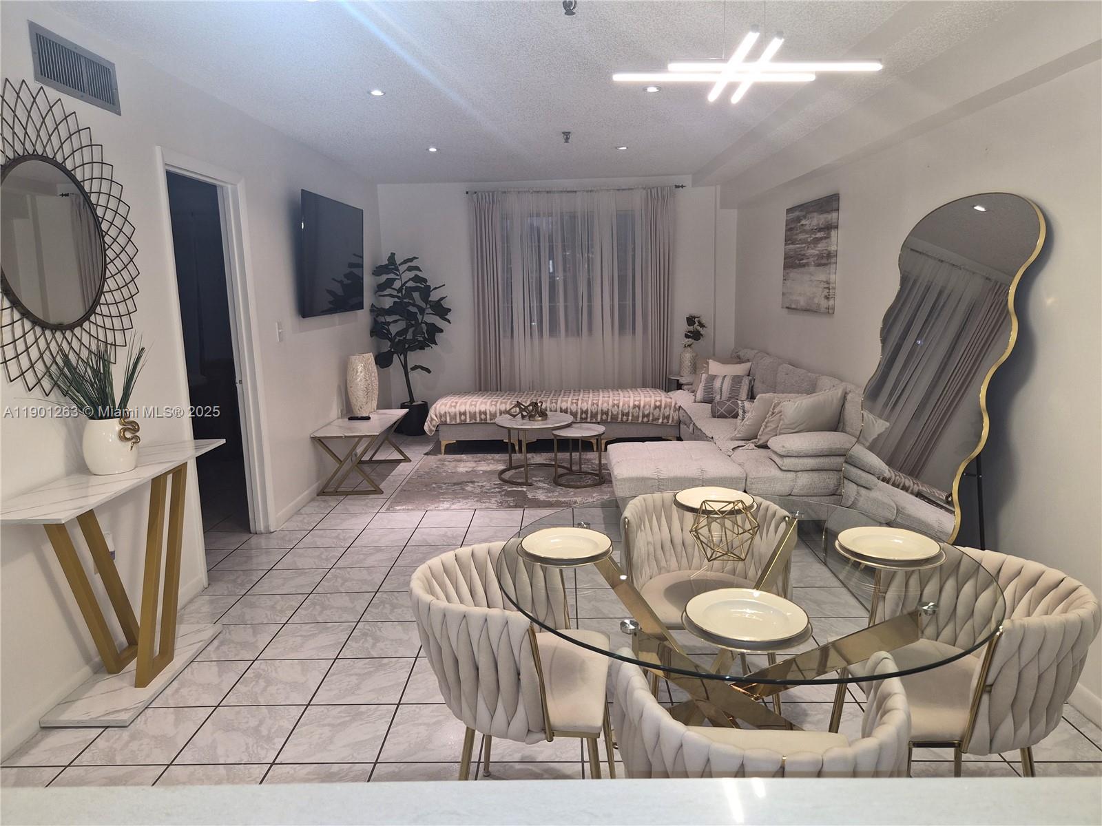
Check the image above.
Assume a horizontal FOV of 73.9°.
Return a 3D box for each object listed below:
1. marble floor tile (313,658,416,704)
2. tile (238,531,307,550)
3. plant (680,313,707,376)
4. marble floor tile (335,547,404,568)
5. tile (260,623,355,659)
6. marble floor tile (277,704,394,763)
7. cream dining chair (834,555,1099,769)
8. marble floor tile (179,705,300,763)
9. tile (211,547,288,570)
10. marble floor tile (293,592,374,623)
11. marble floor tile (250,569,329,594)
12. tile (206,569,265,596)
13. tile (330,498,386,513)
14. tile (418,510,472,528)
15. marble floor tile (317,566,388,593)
[{"bbox_3d":[-0.699,1.017,2.772,0.322,0.010,0.322,-1,10,1],"label":"marble floor tile"},{"bbox_3d":[-1.618,0.752,4.319,0.314,0.013,0.314,-1,10,1],"label":"tile"},{"bbox_3d":[1.366,-0.650,7.041,0.250,0.592,0.220,-1,10,1],"label":"plant"},{"bbox_3d":[-0.984,0.791,3.990,0.314,0.013,0.314,-1,10,1],"label":"marble floor tile"},{"bbox_3d":[-1.032,0.982,3.138,0.325,0.010,0.325,-1,10,1],"label":"tile"},{"bbox_3d":[-0.705,1.072,2.450,0.322,0.010,0.322,-1,10,1],"label":"marble floor tile"},{"bbox_3d":[0.980,0.752,1.781,0.500,0.760,0.550,-1,10,1],"label":"cream dining chair"},{"bbox_3d":[-1.012,1.062,2.413,0.314,0.013,0.314,-1,10,1],"label":"marble floor tile"},{"bbox_3d":[-1.655,0.819,4.079,0.322,0.010,0.322,-1,10,1],"label":"tile"},{"bbox_3d":[-1.009,0.909,3.395,0.318,0.010,0.318,-1,10,1],"label":"marble floor tile"},{"bbox_3d":[-1.351,0.878,3.795,0.325,0.010,0.325,-1,10,1],"label":"marble floor tile"},{"bbox_3d":[-1.629,0.860,3.688,0.314,0.013,0.314,-1,10,1],"label":"tile"},{"bbox_3d":[-1.309,0.642,4.992,0.318,0.010,0.318,-1,10,1],"label":"tile"},{"bbox_3d":[-0.676,0.698,4.758,0.325,0.010,0.325,-1,10,1],"label":"tile"},{"bbox_3d":[-1.004,0.854,3.713,0.318,0.010,0.318,-1,10,1],"label":"marble floor tile"}]

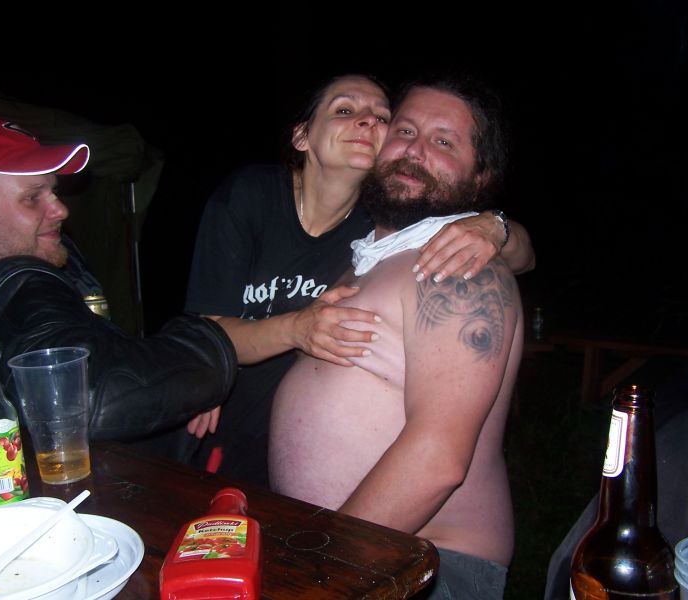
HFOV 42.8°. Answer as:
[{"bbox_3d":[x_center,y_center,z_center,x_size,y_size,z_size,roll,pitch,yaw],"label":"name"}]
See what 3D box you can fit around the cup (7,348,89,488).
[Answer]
[{"bbox_3d":[-0.350,0.143,1.077,0.096,0.151,0.096,-8,11,-18],"label":"cup"}]

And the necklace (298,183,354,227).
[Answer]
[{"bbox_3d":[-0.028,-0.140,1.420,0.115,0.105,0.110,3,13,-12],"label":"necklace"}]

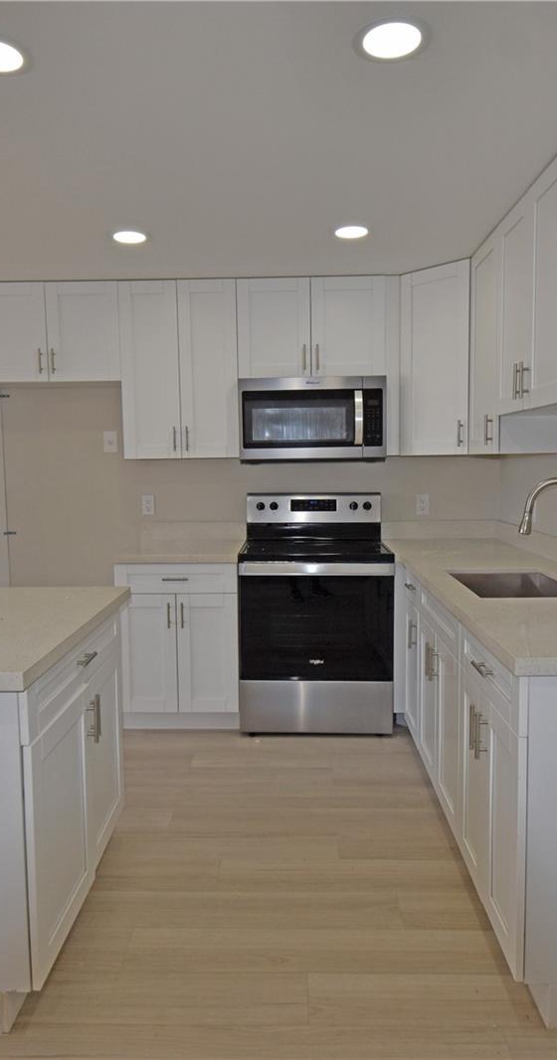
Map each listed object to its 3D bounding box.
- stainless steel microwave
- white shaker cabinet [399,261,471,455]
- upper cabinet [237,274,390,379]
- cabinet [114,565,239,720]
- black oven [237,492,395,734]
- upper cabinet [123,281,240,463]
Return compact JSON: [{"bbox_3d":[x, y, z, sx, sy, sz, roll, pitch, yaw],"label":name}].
[{"bbox_3d":[0.182,-0.584,3.605,0.758,0.433,0.420,-1,6,2],"label":"stainless steel microwave"},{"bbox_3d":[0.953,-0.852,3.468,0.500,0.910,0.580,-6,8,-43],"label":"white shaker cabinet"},{"bbox_3d":[0.173,-1.058,3.587,0.763,0.500,0.323,-1,6,2],"label":"upper cabinet"},{"bbox_3d":[-0.490,0.581,3.630,0.594,0.878,0.609,-1,6,2],"label":"cabinet"},{"bbox_3d":[0.197,0.417,3.553,0.757,1.199,0.651,-1,6,2],"label":"black oven"},{"bbox_3d":[-0.513,-0.847,3.628,0.609,0.908,0.323,-1,6,2],"label":"upper cabinet"}]

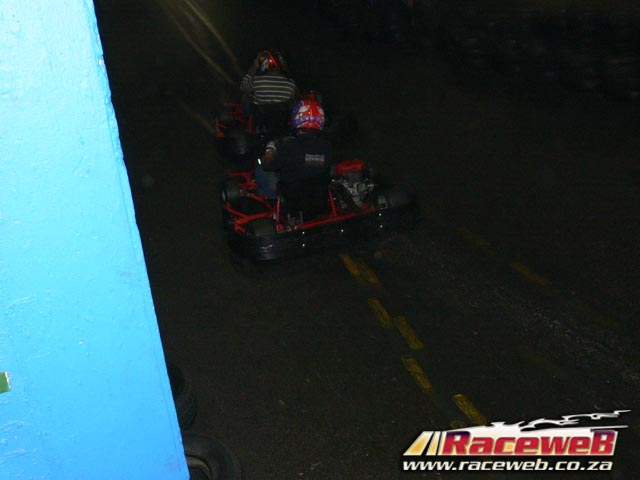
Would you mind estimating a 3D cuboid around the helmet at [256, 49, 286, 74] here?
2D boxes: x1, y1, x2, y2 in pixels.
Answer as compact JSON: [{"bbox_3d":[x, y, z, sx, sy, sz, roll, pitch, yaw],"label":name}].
[{"bbox_3d":[-0.474,-1.713,7.963,0.250,0.260,0.310,-10,27,-10],"label":"helmet"}]

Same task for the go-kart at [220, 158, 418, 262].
[{"bbox_3d":[-0.135,-0.539,6.888,1.400,0.600,1.820,-14,28,-17],"label":"go-kart"}]

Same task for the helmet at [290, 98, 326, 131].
[{"bbox_3d":[-0.087,-0.911,6.063,0.250,0.260,0.310,-14,28,-17],"label":"helmet"}]

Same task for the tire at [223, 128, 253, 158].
[{"bbox_3d":[-0.797,-0.918,8.122,0.190,0.280,0.280,-10,27,-10],"label":"tire"}]

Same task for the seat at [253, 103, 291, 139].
[{"bbox_3d":[-0.488,-1.228,8.352,0.400,0.480,0.500,-10,27,-10],"label":"seat"}]

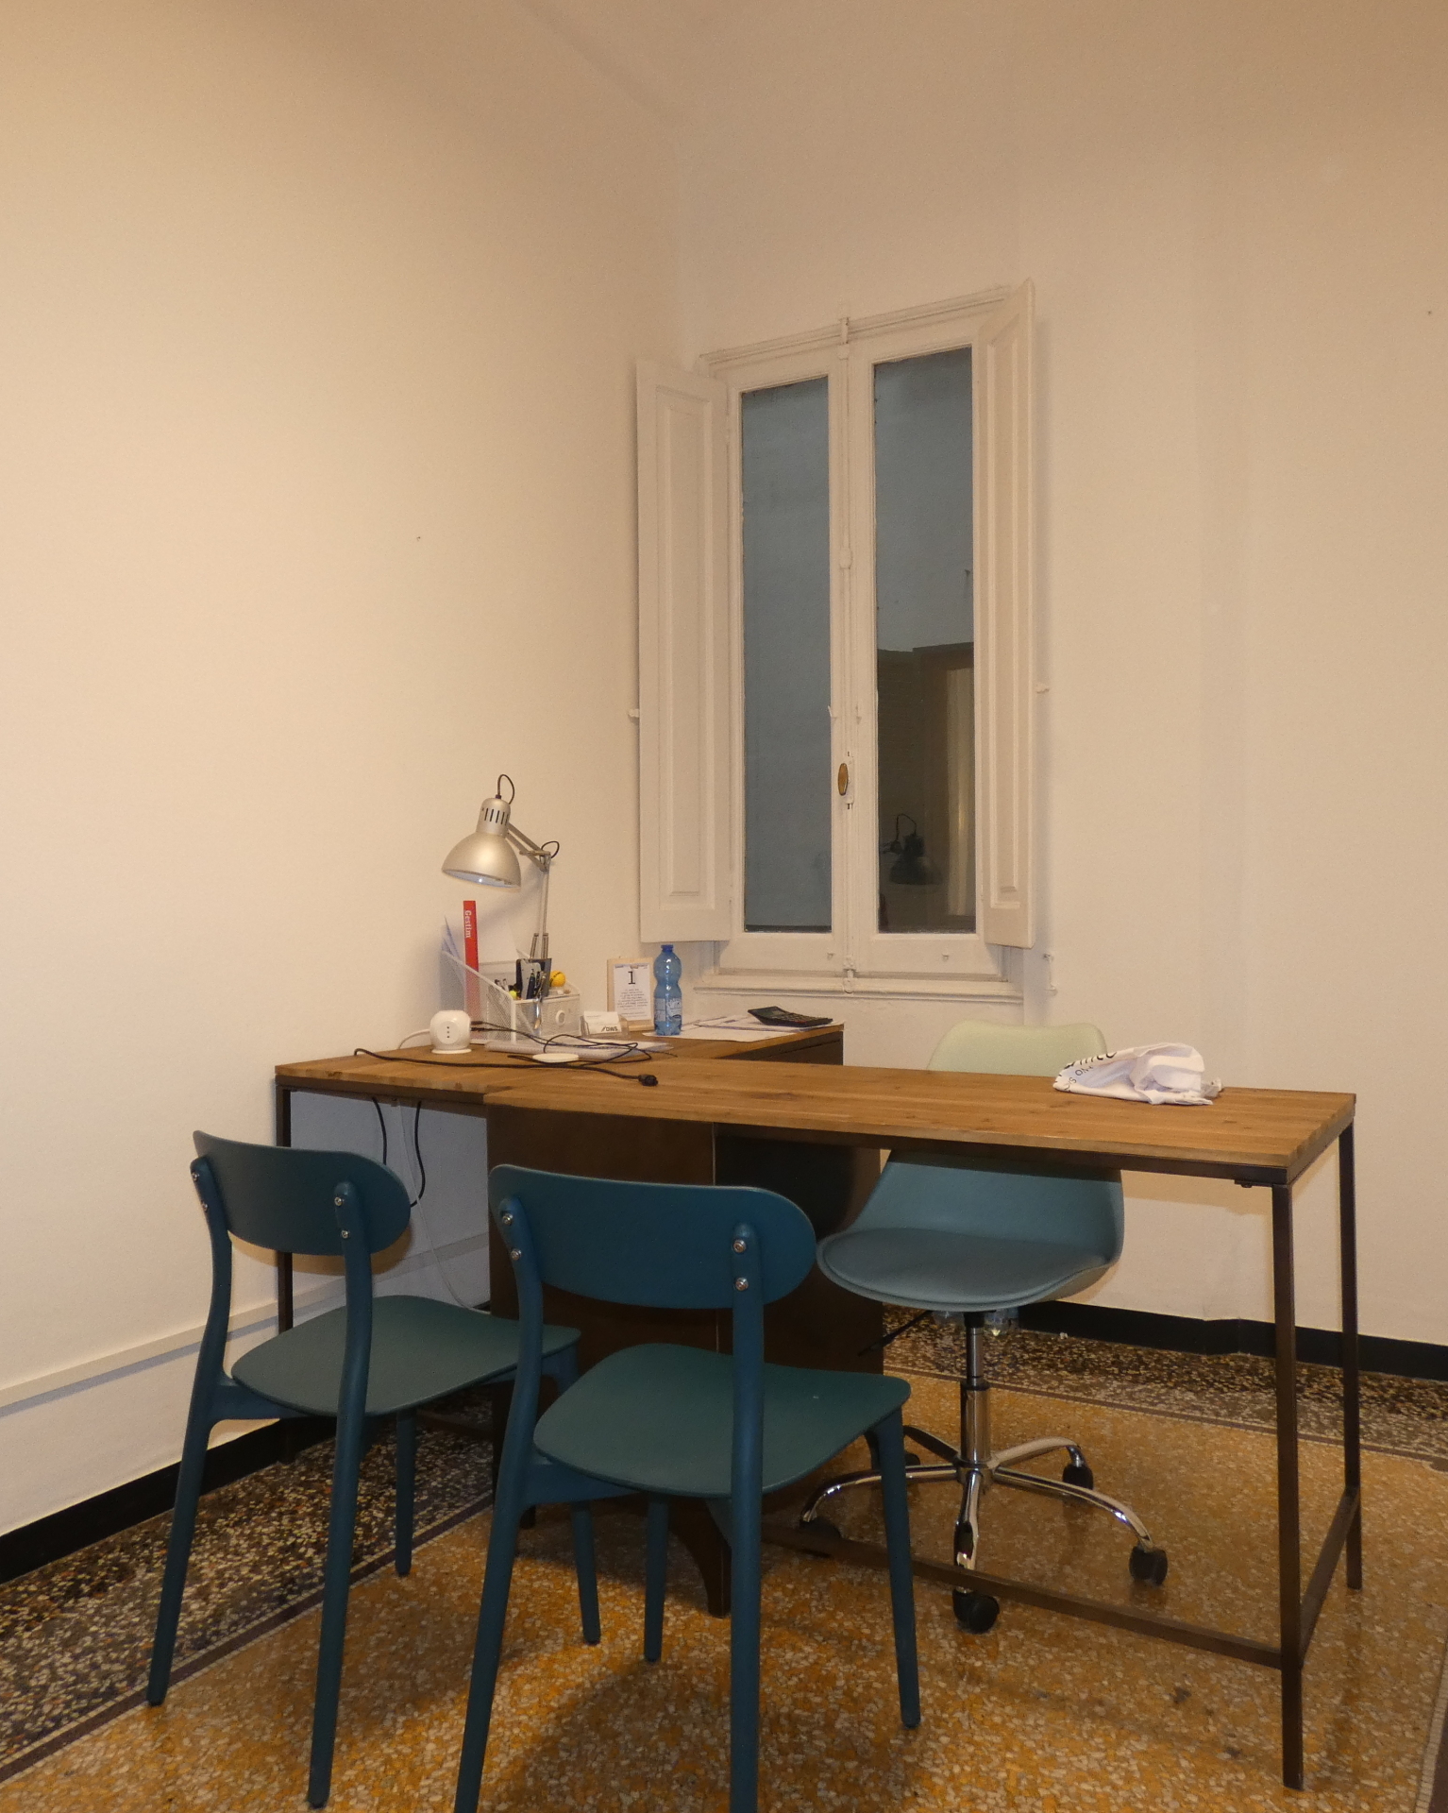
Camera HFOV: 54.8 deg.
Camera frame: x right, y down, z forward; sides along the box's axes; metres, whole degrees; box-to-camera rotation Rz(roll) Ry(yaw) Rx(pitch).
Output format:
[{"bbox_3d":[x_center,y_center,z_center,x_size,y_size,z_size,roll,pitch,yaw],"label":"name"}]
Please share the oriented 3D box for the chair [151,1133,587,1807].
[{"bbox_3d":[-0.480,0.684,1.939,0.450,0.770,0.520,0,0,36],"label":"chair"}]

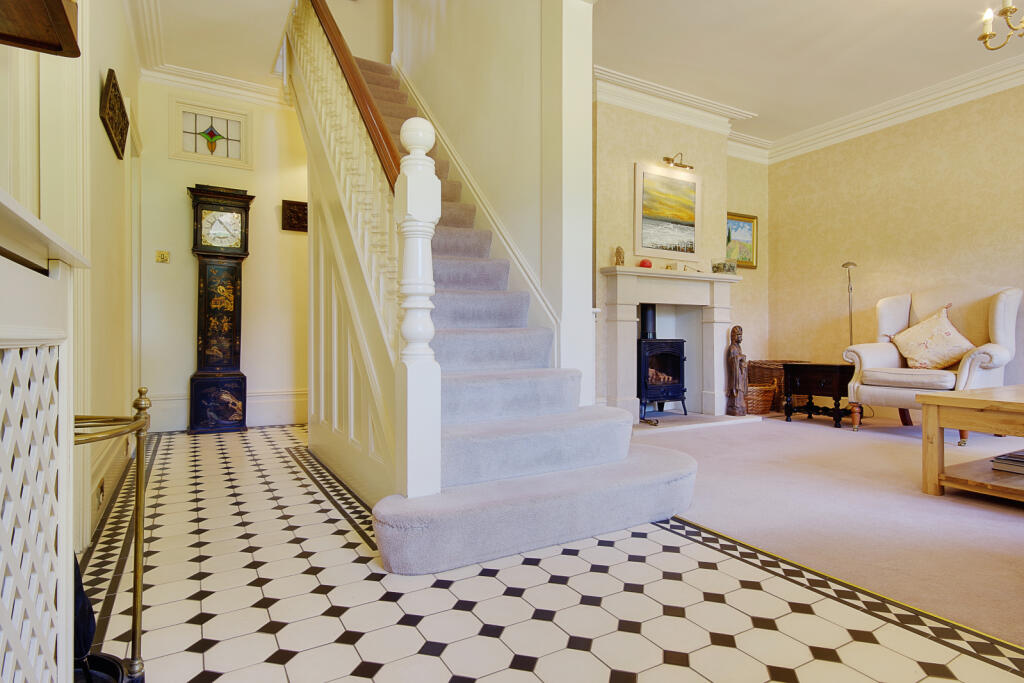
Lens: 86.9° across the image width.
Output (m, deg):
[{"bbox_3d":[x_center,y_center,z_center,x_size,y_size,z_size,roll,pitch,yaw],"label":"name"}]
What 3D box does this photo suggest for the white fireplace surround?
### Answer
[{"bbox_3d":[1.382,0.045,4.525,1.470,1.220,0.210,0,0,-31],"label":"white fireplace surround"}]

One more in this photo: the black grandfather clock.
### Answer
[{"bbox_3d":[-2.326,-0.247,4.329,0.470,1.940,0.240,0,0,-31],"label":"black grandfather clock"}]

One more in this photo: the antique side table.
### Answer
[{"bbox_3d":[2.599,0.433,4.500,0.400,0.480,0.490,0,0,-31],"label":"antique side table"}]

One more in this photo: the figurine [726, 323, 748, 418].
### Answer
[{"bbox_3d":[1.984,0.248,4.770,0.150,0.800,0.140,0,0,-31],"label":"figurine"}]

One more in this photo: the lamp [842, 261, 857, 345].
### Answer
[{"bbox_3d":[2.909,-0.005,4.654,0.230,1.350,0.230,0,0,-31],"label":"lamp"}]

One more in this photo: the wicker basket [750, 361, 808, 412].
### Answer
[{"bbox_3d":[2.620,0.430,5.250,0.370,0.480,0.430,0,0,-31],"label":"wicker basket"}]

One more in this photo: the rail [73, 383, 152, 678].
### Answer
[{"bbox_3d":[-0.798,0.407,0.968,0.240,0.630,0.340,0,0,-31],"label":"rail"}]

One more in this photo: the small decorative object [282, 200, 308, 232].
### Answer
[{"bbox_3d":[-1.854,-1.094,4.713,0.260,0.257,0.035,0,0,-31],"label":"small decorative object"}]

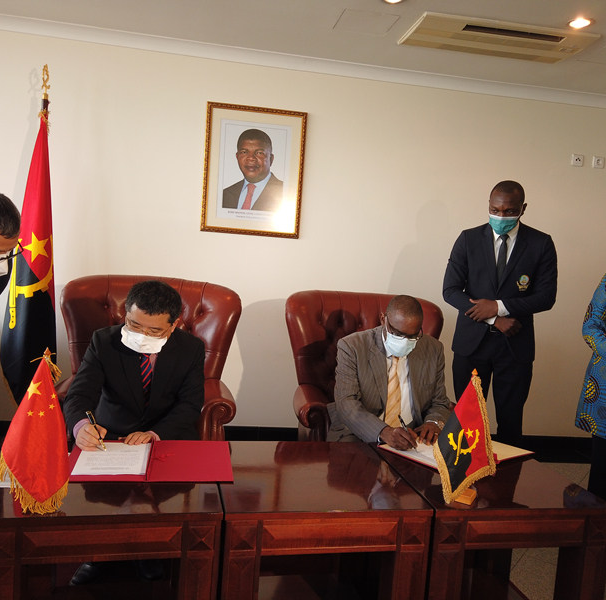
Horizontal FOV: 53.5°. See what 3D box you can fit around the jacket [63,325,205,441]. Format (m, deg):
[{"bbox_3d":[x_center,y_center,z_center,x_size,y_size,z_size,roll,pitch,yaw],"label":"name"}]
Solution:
[{"bbox_3d":[-0.663,0.388,2.380,0.570,0.600,0.530,4,13,-8],"label":"jacket"}]

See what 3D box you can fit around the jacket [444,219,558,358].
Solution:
[{"bbox_3d":[0.976,-0.037,2.970,0.500,0.685,0.290,6,5,22],"label":"jacket"}]

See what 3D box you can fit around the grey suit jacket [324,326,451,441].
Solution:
[{"bbox_3d":[0.368,0.442,2.560,0.550,0.610,0.520,4,13,-10],"label":"grey suit jacket"}]

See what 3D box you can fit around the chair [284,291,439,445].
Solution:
[{"bbox_3d":[0.345,0.551,2.990,0.810,1.130,0.800,4,5,-11],"label":"chair"}]

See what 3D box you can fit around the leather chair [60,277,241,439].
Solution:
[{"bbox_3d":[-0.700,0.490,2.750,0.810,1.130,0.800,3,5,-12],"label":"leather chair"}]

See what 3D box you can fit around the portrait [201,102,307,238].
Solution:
[{"bbox_3d":[-0.295,-0.776,3.650,0.604,0.766,0.035,4,4,-9],"label":"portrait"}]

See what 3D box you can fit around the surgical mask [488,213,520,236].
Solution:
[{"bbox_3d":[0.963,-0.362,2.880,0.140,0.115,0.090,7,16,33],"label":"surgical mask"}]

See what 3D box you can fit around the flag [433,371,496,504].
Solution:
[{"bbox_3d":[0.433,0.366,1.611,0.155,0.360,0.110,5,4,12],"label":"flag"}]

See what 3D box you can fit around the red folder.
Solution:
[{"bbox_3d":[-0.448,0.463,1.766,0.471,0.018,0.343,4,4,-10],"label":"red folder"}]

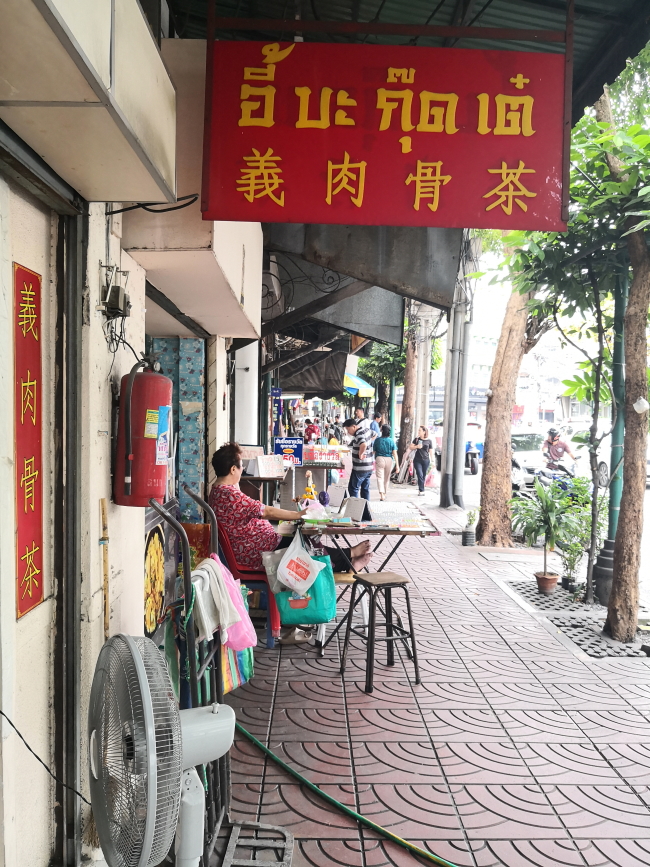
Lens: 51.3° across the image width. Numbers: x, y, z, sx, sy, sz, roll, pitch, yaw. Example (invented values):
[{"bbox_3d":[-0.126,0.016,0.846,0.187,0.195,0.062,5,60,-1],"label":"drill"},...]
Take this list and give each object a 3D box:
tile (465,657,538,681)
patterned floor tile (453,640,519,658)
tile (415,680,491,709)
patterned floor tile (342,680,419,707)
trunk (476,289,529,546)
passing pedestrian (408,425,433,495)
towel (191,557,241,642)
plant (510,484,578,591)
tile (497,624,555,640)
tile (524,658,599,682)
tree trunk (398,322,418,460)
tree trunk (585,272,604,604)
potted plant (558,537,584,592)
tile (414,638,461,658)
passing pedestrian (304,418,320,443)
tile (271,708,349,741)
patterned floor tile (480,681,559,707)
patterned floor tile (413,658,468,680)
[{"bbox_3d":[1.120,1.540,4.331,0.400,0.030,0.395,1,1,-1],"label":"tile"},{"bbox_3d":[1.144,1.574,4.852,0.400,0.035,0.395,1,1,-1],"label":"patterned floor tile"},{"bbox_3d":[0.723,1.540,3.934,0.400,0.030,0.395,1,1,-1],"label":"tile"},{"bbox_3d":[0.325,1.580,4.047,0.400,0.035,0.395,1,1,-1],"label":"patterned floor tile"},{"bbox_3d":[2.387,-0.296,9.093,0.560,3.550,0.500,1,1,-1],"label":"trunk"},{"bbox_3d":[2.158,0.607,15.200,0.520,1.573,0.360,1,1,9],"label":"passing pedestrian"},{"bbox_3d":[-0.392,0.594,2.420,0.150,0.290,0.320,1,1,-1],"label":"towel"},{"bbox_3d":[2.106,0.991,6.519,0.694,1.123,0.660,1,2,-1],"label":"plant"},{"bbox_3d":[1.513,1.535,5.119,0.400,0.030,0.395,1,1,-1],"label":"tile"},{"bbox_3d":[1.489,1.513,4.245,0.395,0.030,0.385,1,1,-1],"label":"tile"},{"bbox_3d":[2.516,-1.122,20.500,0.400,5.000,0.400,4,1,0],"label":"tree trunk"},{"bbox_3d":[2.470,-0.002,6.197,0.183,3.129,0.170,1,2,-1],"label":"tree trunk"},{"bbox_3d":[2.420,1.293,6.624,0.245,0.529,0.240,1,2,-1],"label":"potted plant"},{"bbox_3d":[0.692,1.494,4.608,0.395,0.030,0.385,1,1,-1],"label":"tile"},{"bbox_3d":[-0.357,0.457,19.300,0.480,1.680,0.360,0,1,-27],"label":"passing pedestrian"},{"bbox_3d":[-0.084,1.584,3.645,0.400,0.035,0.395,1,1,-1],"label":"tile"},{"bbox_3d":[1.124,1.545,3.938,0.400,0.030,0.395,1,1,-1],"label":"patterned floor tile"},{"bbox_3d":[0.735,1.577,4.450,0.400,0.035,0.395,1,1,-1],"label":"patterned floor tile"}]

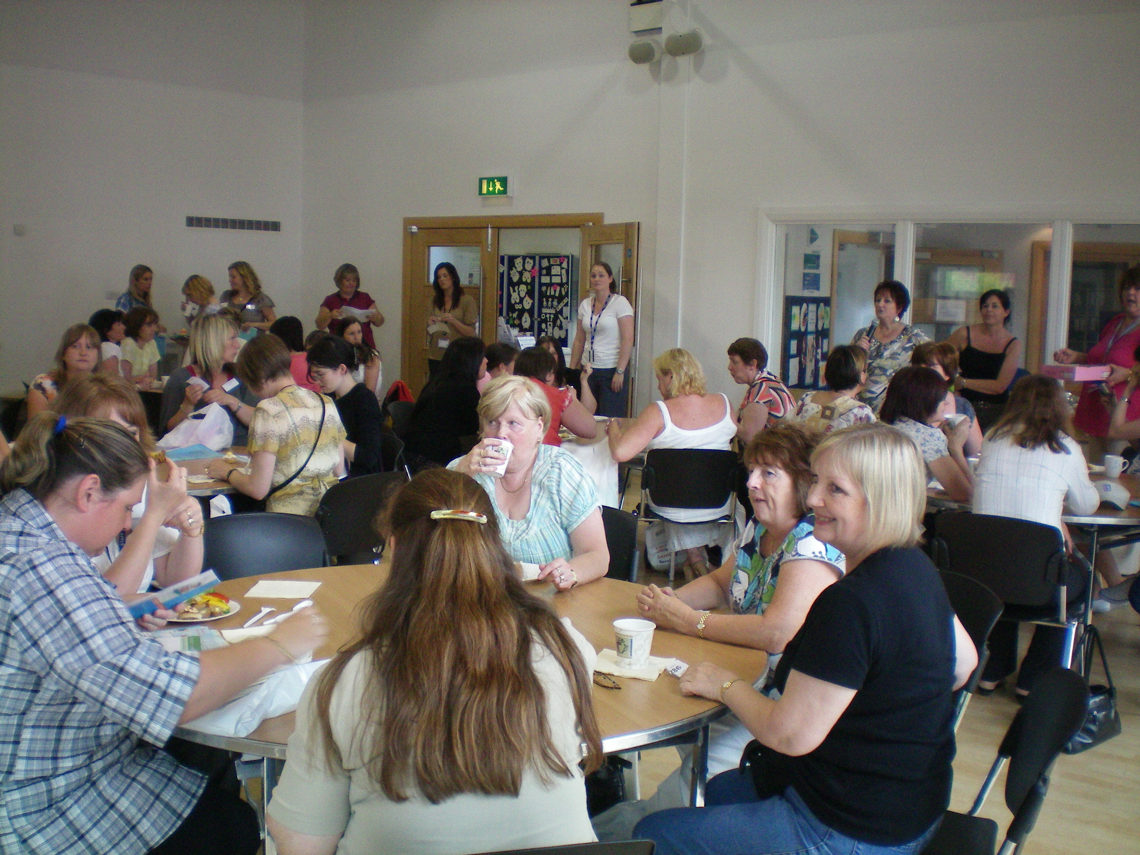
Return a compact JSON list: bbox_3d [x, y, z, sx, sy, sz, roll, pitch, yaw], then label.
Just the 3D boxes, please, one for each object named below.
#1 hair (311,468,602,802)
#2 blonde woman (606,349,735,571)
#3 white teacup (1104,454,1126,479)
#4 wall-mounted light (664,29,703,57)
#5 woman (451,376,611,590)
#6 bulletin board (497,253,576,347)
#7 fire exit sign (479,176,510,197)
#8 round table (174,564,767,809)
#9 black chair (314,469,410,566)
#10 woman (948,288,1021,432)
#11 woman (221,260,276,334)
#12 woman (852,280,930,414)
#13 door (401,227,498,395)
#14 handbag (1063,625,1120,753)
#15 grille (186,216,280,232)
[{"bbox_3d":[-0.162,0.277,1.780,0.400,0.420,0.280,0,6,-10],"label":"hair"},{"bbox_3d":[0.514,0.220,6.339,0.600,1.260,0.780,1,6,-6],"label":"blonde woman"},{"bbox_3d":[2.519,0.182,5.784,0.100,0.096,0.078,4,7,20],"label":"white teacup"},{"bbox_3d":[0.757,-2.509,8.122,0.270,0.160,0.170,5,32,26],"label":"wall-mounted light"},{"bbox_3d":[-0.143,0.482,3.774,0.520,1.260,0.760,3,6,16],"label":"woman"},{"bbox_3d":[-0.352,-1.237,12.200,1.200,0.950,0.080,7,8,43],"label":"bulletin board"},{"bbox_3d":[-0.608,-1.938,10.050,0.310,0.160,0.070,6,8,37],"label":"fire exit sign"},{"bbox_3d":[-0.314,0.839,2.897,1.500,0.730,1.500,1,6,0],"label":"round table"},{"bbox_3d":[-0.930,0.548,4.969,0.460,0.790,0.500,-4,8,-43],"label":"black chair"},{"bbox_3d":[2.595,-0.072,7.934,0.470,1.598,0.310,4,6,20],"label":"woman"},{"bbox_3d":[-2.399,-0.399,9.300,0.460,1.670,0.340,4,7,20],"label":"woman"},{"bbox_3d":[1.889,-0.064,7.535,0.460,1.626,0.330,5,7,31],"label":"woman"},{"bbox_3d":[-1.037,-0.697,10.806,0.980,2.040,0.060,6,7,34],"label":"door"},{"bbox_3d":[1.803,0.897,4.320,0.240,0.420,0.130,0,6,-12],"label":"handbag"},{"bbox_3d":[-2.867,-1.730,10.629,0.030,0.090,0.980,6,8,38],"label":"grille"}]

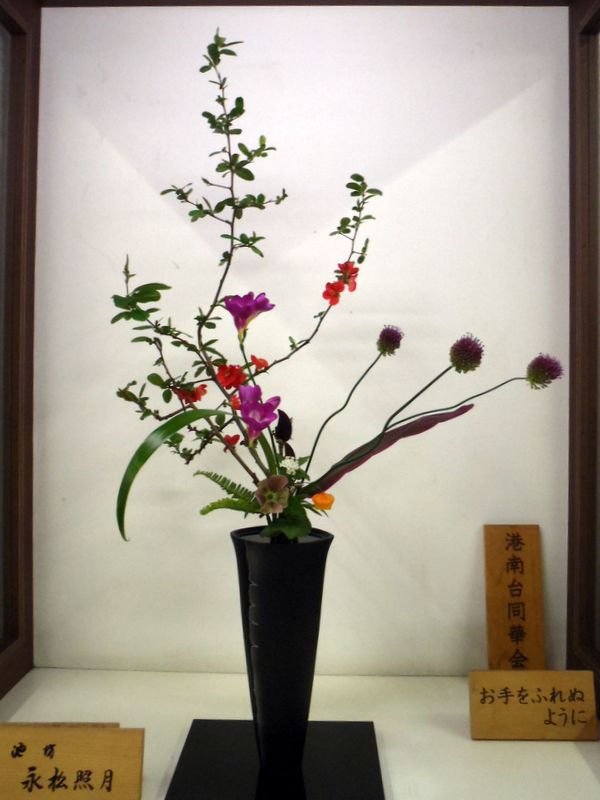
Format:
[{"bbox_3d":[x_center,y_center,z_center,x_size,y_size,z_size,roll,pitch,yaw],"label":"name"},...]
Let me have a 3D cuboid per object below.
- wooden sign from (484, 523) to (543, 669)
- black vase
[{"bbox_3d":[0.340,0.321,1.026,0.089,0.243,0.010,0,-7,2],"label":"wooden sign"},{"bbox_3d":[-0.022,0.310,0.798,0.126,0.286,0.121,0,1,2],"label":"black vase"}]

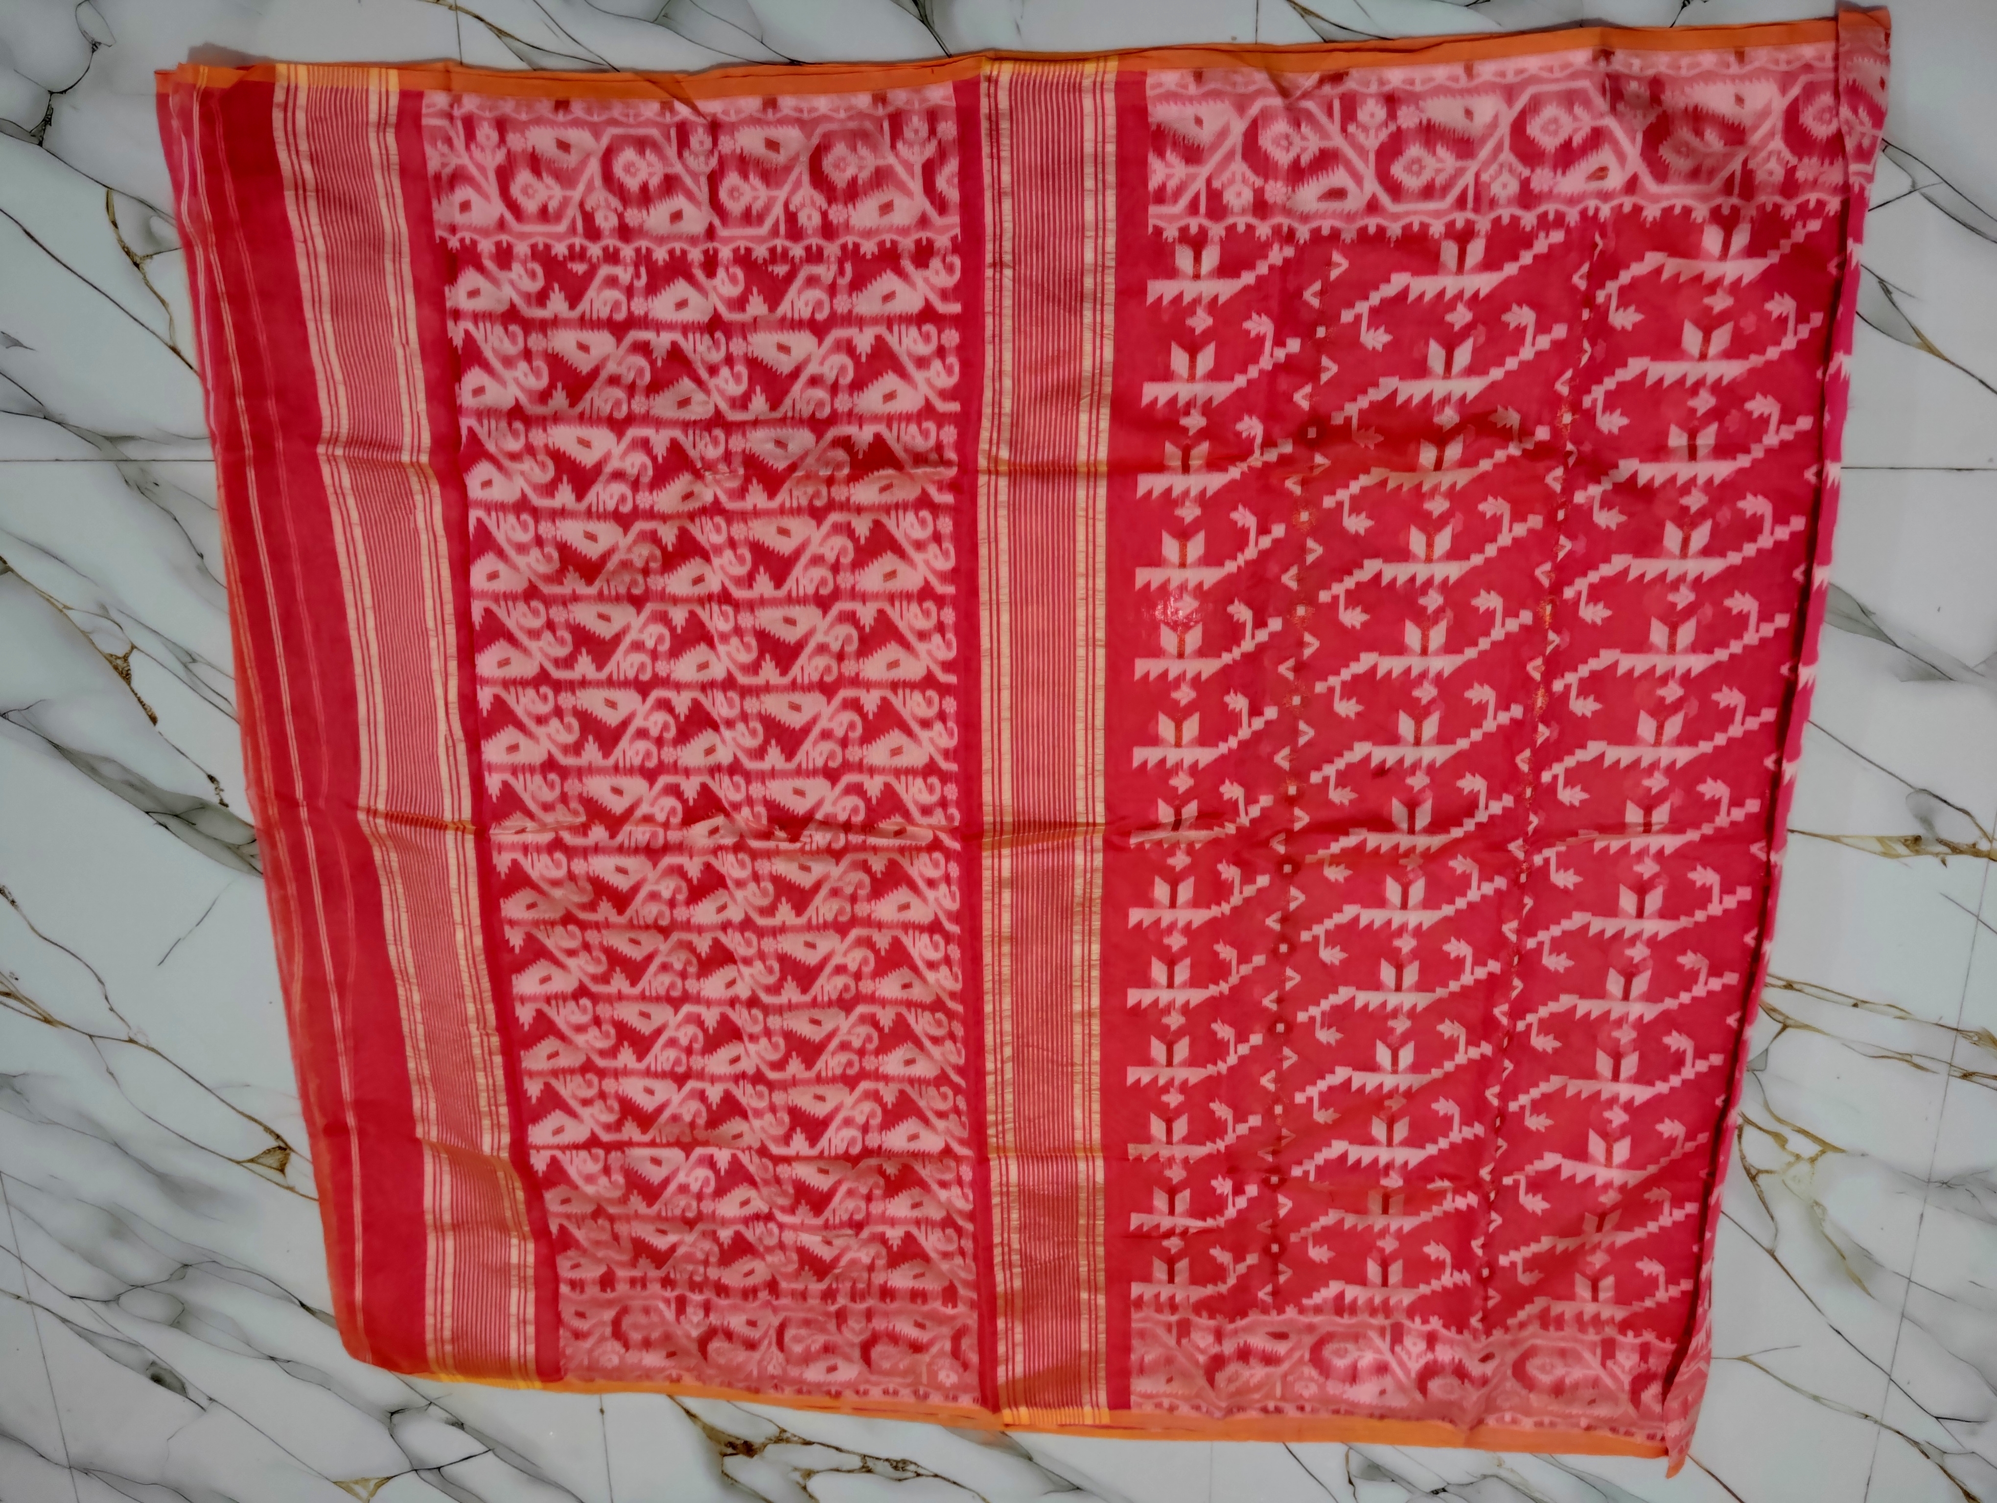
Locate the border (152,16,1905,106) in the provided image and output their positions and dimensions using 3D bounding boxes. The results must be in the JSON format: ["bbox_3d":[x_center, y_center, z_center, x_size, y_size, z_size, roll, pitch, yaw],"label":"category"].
[{"bbox_3d":[-0.024,-0.505,1.190,1.266,0.012,0.035,1,108,6],"label":"border"}]

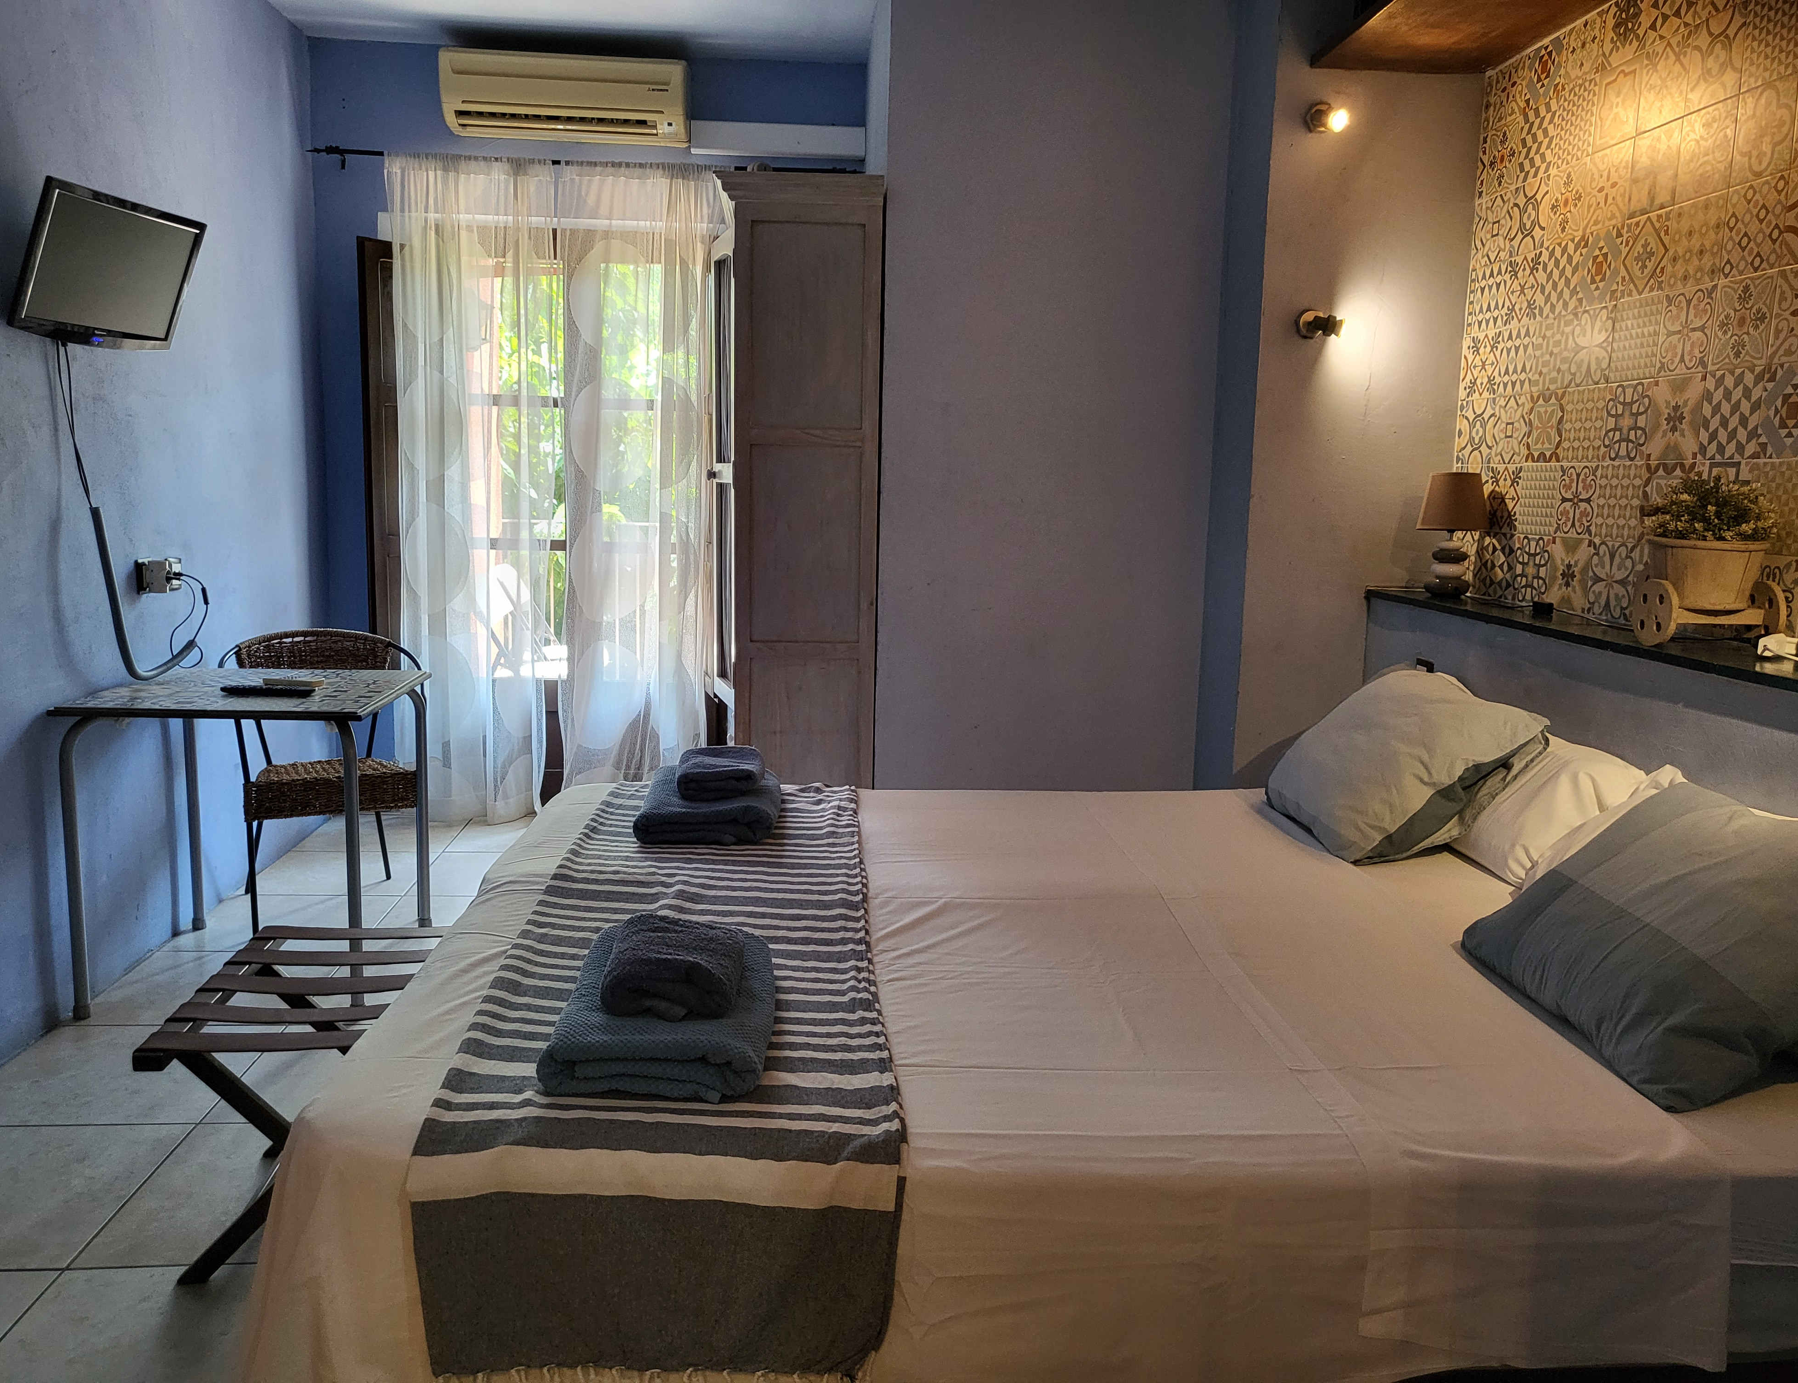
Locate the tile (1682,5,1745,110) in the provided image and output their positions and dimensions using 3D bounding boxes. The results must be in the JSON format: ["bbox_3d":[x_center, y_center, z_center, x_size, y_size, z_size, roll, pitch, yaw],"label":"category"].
[{"bbox_3d":[1.491,-1.150,2.523,0.010,0.159,0.157,1,9,-4],"label":"tile"}]

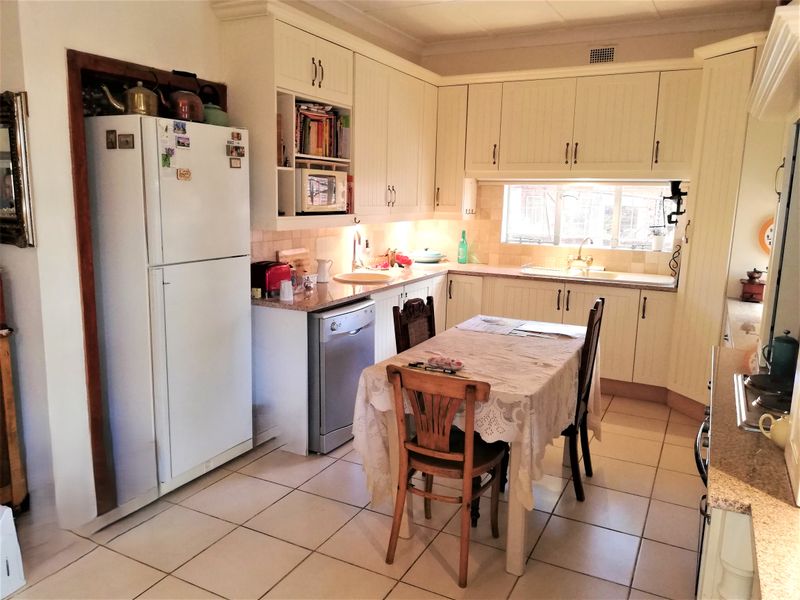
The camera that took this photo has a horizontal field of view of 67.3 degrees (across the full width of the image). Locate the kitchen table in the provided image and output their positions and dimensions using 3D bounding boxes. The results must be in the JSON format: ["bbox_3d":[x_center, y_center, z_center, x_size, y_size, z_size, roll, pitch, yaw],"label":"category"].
[{"bbox_3d":[0.482,0.617,3.159,0.780,0.775,1.450,6,11,27],"label":"kitchen table"}]

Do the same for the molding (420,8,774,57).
[{"bbox_3d":[1.441,-2.209,4.973,2.815,0.130,0.120,6,11,27],"label":"molding"}]

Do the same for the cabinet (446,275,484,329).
[{"bbox_3d":[0.654,0.133,5.295,0.322,0.733,0.541,6,11,27],"label":"cabinet"}]

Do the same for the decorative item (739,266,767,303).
[{"bbox_3d":[2.308,-0.101,3.923,0.130,0.232,0.126,6,11,27],"label":"decorative item"}]

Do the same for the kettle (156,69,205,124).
[{"bbox_3d":[-1.107,-1.019,3.031,0.235,0.265,0.175,-4,11,-27],"label":"kettle"}]

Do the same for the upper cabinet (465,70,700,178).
[{"bbox_3d":[1.449,-1.383,4.944,1.788,0.793,0.360,6,11,27],"label":"upper cabinet"}]

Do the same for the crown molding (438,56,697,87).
[{"bbox_3d":[1.243,-1.788,4.746,2.030,0.084,0.070,6,11,27],"label":"crown molding"}]

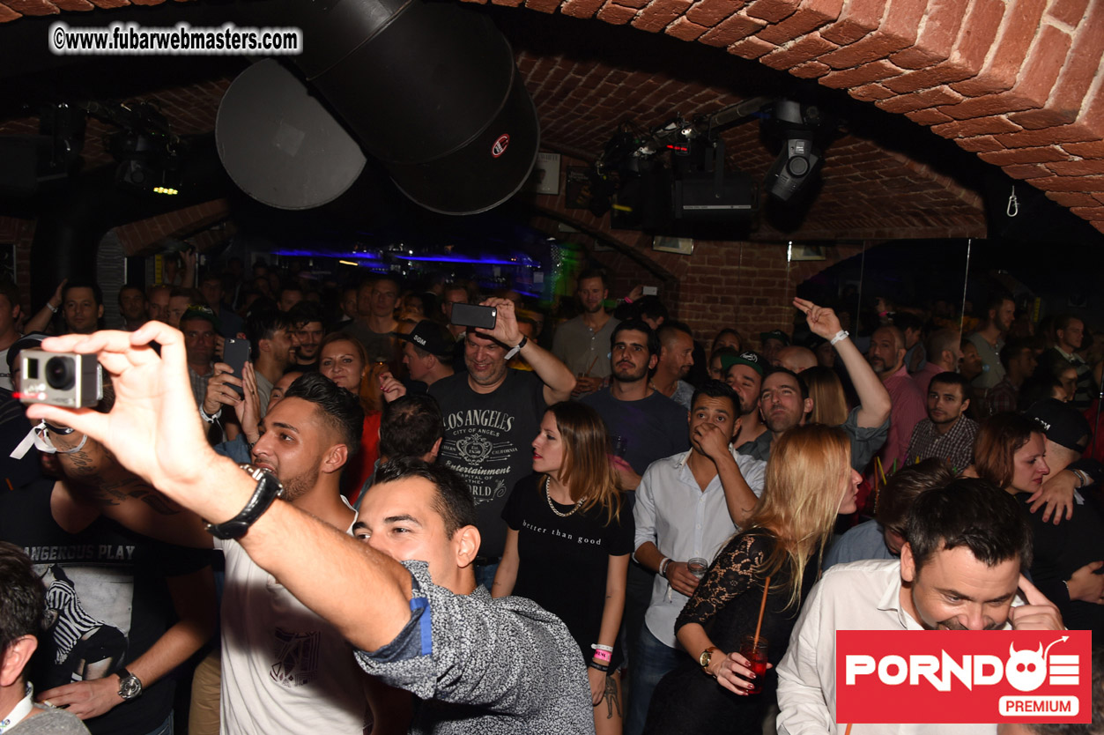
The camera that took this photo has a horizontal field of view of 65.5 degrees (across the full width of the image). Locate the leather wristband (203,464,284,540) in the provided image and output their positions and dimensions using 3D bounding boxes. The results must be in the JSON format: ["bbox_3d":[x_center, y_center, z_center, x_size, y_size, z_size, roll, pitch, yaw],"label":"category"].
[{"bbox_3d":[-0.243,0.102,0.670,0.066,0.054,0.040,-10,-34,13],"label":"leather wristband"}]

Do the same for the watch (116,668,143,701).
[{"bbox_3d":[-0.943,0.701,1.912,0.048,0.065,0.050,-37,15,-32],"label":"watch"}]

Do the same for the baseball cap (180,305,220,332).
[{"bbox_3d":[-1.587,-0.225,3.880,0.175,0.125,0.250,-1,8,-20],"label":"baseball cap"}]

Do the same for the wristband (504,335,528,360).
[{"bbox_3d":[-0.117,-0.065,2.810,0.022,0.095,0.055,44,3,-34],"label":"wristband"}]

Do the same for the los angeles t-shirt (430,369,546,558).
[{"bbox_3d":[-0.253,0.343,3.080,0.490,0.690,0.300,3,7,7],"label":"los angeles t-shirt"}]

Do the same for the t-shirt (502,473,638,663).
[{"bbox_3d":[0.050,0.619,2.580,0.410,0.600,0.250,6,8,25],"label":"t-shirt"}]

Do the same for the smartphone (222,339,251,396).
[{"bbox_3d":[-0.738,0.004,2.000,0.070,0.142,0.011,4,4,20],"label":"smartphone"}]

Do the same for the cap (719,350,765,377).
[{"bbox_3d":[0.745,-0.005,3.330,0.180,0.145,0.260,8,-16,38],"label":"cap"}]

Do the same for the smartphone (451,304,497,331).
[{"bbox_3d":[-0.250,-0.162,2.740,0.141,0.070,0.010,7,-2,0],"label":"smartphone"}]

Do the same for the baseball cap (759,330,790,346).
[{"bbox_3d":[1.421,-0.182,5.450,0.180,0.140,0.260,9,-10,39],"label":"baseball cap"}]

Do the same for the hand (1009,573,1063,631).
[{"bbox_3d":[0.718,0.375,1.270,0.085,0.150,0.085,0,8,-18],"label":"hand"}]

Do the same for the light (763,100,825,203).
[{"bbox_3d":[0.960,-0.857,3.400,0.230,0.400,0.250,1,8,-13],"label":"light"}]

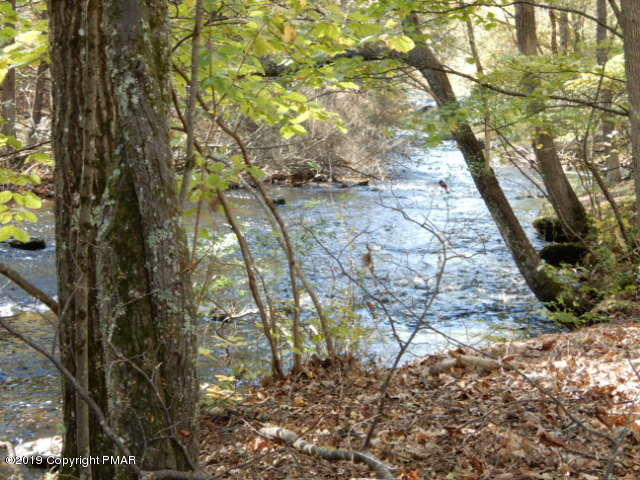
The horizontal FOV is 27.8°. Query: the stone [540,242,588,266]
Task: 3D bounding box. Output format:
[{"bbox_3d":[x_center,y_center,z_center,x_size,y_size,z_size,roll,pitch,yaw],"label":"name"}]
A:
[{"bbox_3d":[2.352,0.150,12.500,0.500,0.250,0.420,2,8,11],"label":"stone"}]

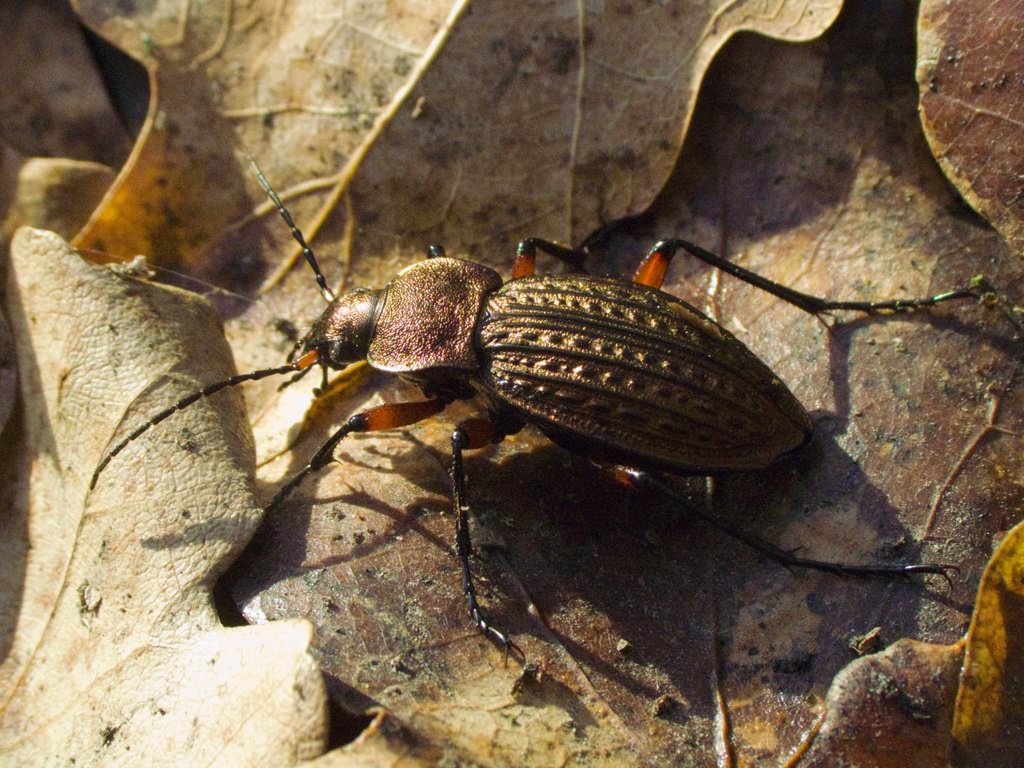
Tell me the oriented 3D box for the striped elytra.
[{"bbox_3d":[0.006,-0.001,0.092,0.015,0.004,0.009,17,48,4],"label":"striped elytra"}]

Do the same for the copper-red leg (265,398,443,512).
[{"bbox_3d":[-0.007,0.003,0.090,0.009,0.004,0.002,-22,54,-25],"label":"copper-red leg"}]

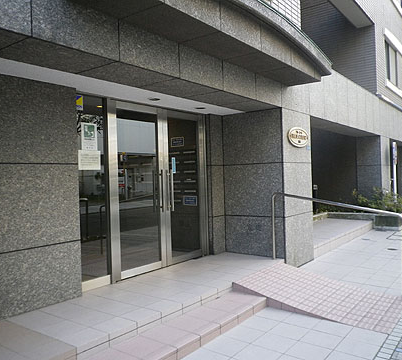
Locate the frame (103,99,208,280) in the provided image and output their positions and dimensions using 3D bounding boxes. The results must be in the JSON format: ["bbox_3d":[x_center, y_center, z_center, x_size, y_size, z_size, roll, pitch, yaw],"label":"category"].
[{"bbox_3d":[-0.519,0.108,5.285,0.120,2.165,1.900,-1,1,37],"label":"frame"}]

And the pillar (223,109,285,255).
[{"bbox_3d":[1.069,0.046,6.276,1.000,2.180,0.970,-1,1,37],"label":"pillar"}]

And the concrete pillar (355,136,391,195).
[{"bbox_3d":[4.996,-0.086,11.224,0.630,2.240,1.200,-1,1,37],"label":"concrete pillar"}]

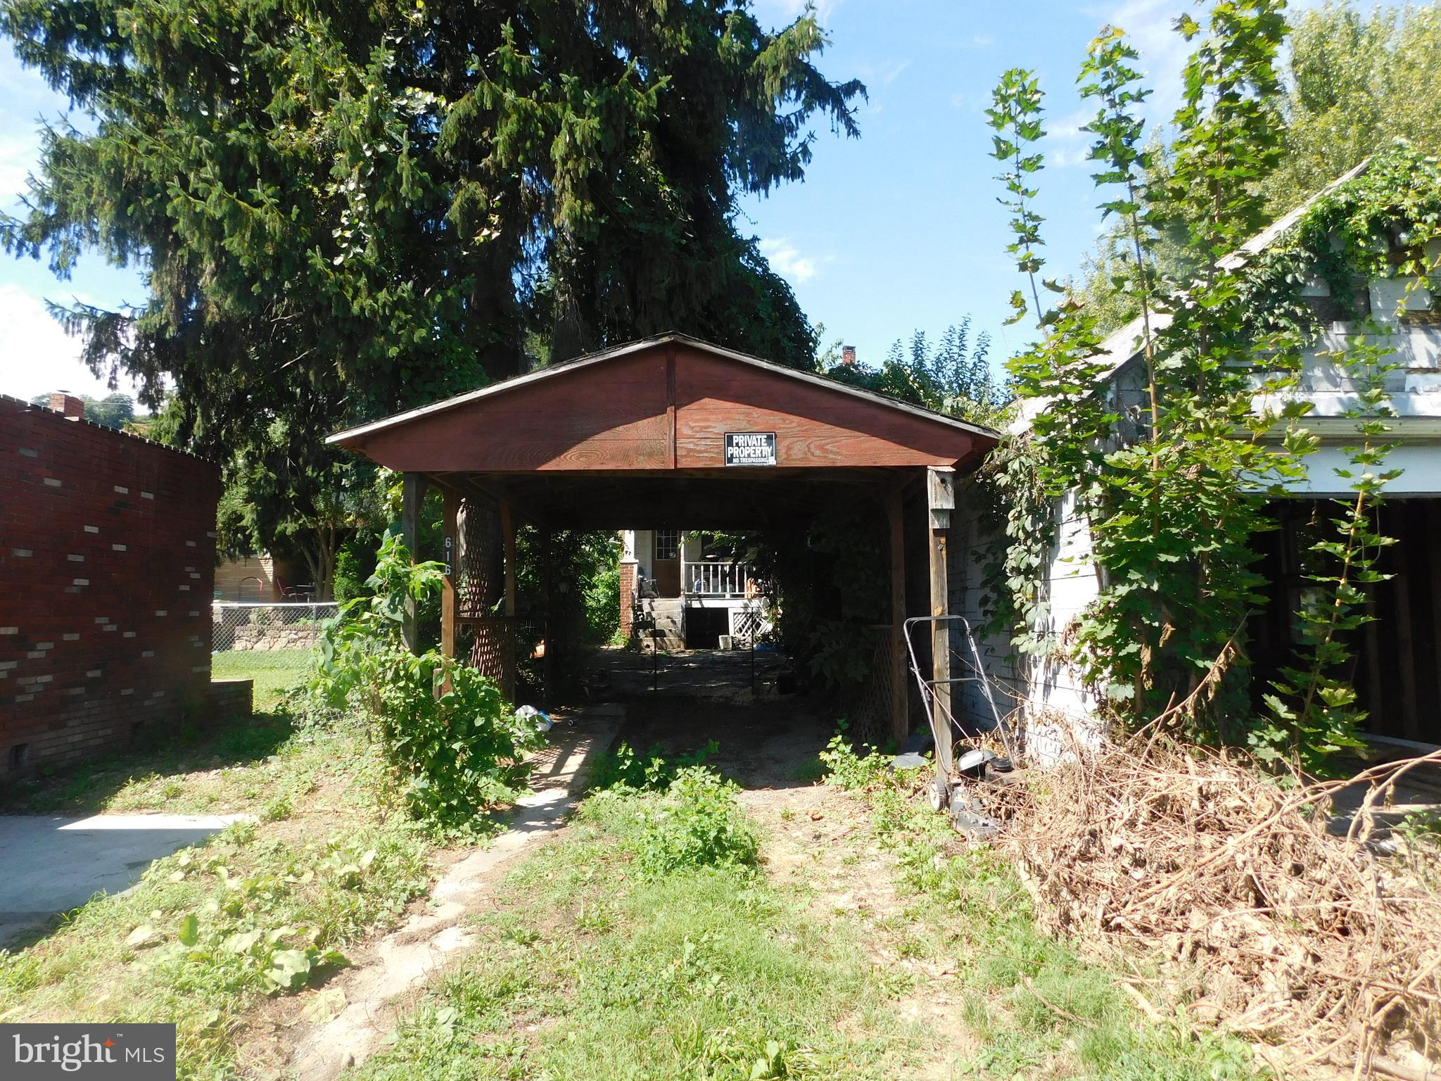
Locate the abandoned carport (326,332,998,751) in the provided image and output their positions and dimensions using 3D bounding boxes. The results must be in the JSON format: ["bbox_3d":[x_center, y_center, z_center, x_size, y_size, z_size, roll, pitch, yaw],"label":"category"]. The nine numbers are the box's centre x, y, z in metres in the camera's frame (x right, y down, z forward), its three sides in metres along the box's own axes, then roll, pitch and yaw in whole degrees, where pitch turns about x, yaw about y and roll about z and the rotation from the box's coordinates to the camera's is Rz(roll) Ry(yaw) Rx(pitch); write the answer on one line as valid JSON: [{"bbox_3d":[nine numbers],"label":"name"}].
[{"bbox_3d":[-0.502,0.336,9.857,4.529,3.059,6.900,0,-4,-3],"label":"abandoned carport"}]

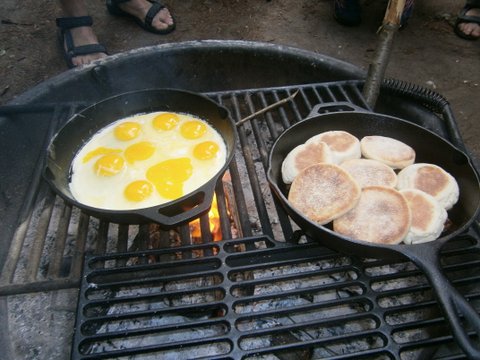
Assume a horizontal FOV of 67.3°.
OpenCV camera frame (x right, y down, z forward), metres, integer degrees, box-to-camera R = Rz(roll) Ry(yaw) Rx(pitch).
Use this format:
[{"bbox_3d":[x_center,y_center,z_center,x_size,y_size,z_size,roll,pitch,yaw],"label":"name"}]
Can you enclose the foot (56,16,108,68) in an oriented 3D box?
[{"bbox_3d":[-0.465,-0.408,1.050,0.107,0.108,0.260,-18,49,-15],"label":"foot"}]

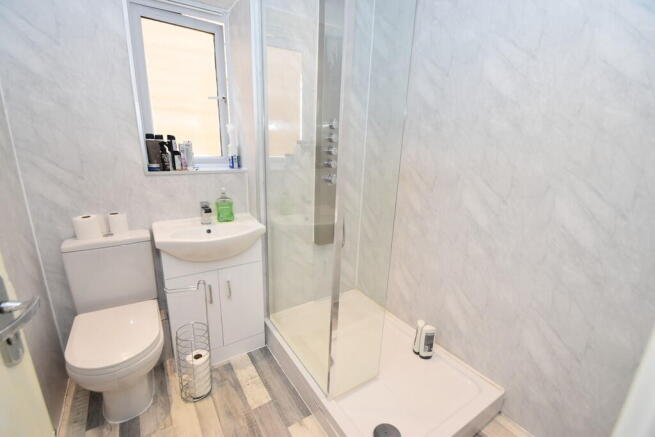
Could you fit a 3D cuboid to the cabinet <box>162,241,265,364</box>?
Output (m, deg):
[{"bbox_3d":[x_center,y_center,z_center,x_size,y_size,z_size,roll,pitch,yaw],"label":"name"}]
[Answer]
[{"bbox_3d":[-0.739,0.475,1.771,0.524,0.767,0.398,-7,17,-33],"label":"cabinet"}]

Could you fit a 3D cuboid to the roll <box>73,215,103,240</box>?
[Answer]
[{"bbox_3d":[-1.299,0.052,1.472,0.106,0.103,0.106,-7,17,-33],"label":"roll"}]

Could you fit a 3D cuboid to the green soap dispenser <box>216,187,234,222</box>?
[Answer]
[{"bbox_3d":[-0.664,-0.086,1.778,0.095,0.215,0.055,-5,16,-25],"label":"green soap dispenser"}]

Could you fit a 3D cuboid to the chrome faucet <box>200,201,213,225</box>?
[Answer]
[{"bbox_3d":[-0.737,-0.026,1.673,0.050,0.145,0.138,-7,17,-33],"label":"chrome faucet"}]

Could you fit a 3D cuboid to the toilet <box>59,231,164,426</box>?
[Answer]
[{"bbox_3d":[-1.064,0.544,1.392,0.361,0.796,0.679,-7,17,-33],"label":"toilet"}]

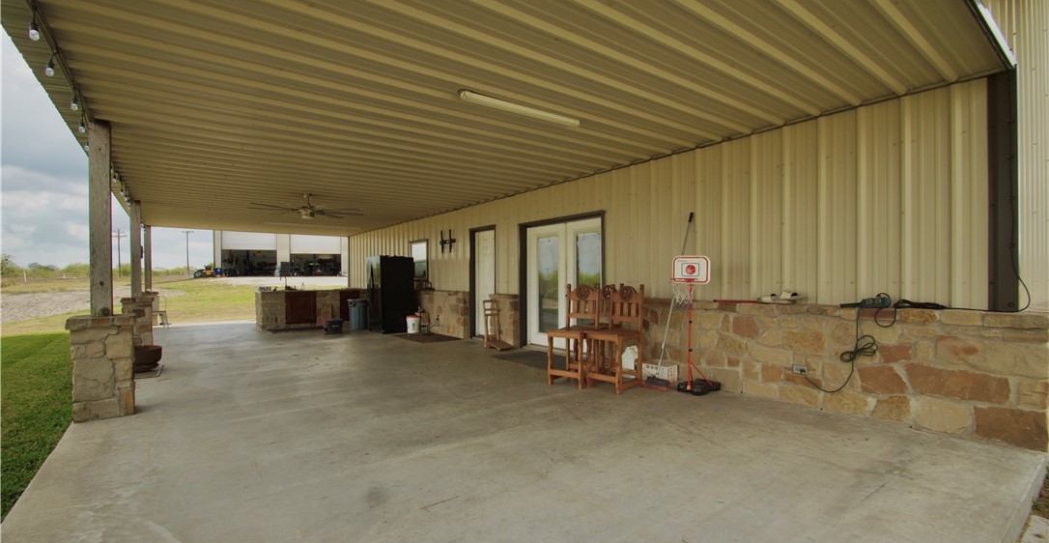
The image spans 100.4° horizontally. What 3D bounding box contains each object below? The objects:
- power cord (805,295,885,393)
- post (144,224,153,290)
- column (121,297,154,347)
[{"bbox_3d":[2.797,0.662,3.874,0.120,0.877,0.559,0,-1,-38],"label":"power cord"},{"bbox_3d":[-10.458,-0.389,12.150,0.140,1.810,0.140,0,0,-38],"label":"post"},{"bbox_3d":[-6.817,0.903,7.699,0.420,0.870,0.420,0,-1,-38],"label":"column"}]

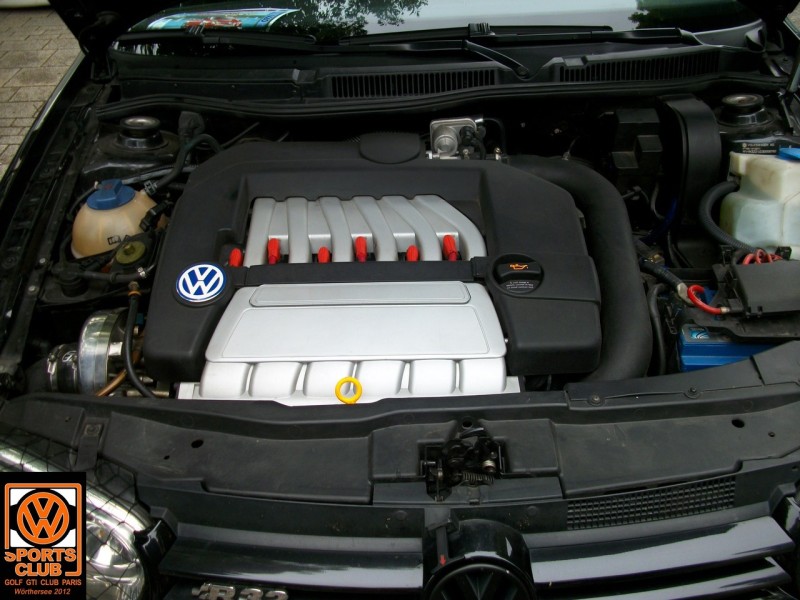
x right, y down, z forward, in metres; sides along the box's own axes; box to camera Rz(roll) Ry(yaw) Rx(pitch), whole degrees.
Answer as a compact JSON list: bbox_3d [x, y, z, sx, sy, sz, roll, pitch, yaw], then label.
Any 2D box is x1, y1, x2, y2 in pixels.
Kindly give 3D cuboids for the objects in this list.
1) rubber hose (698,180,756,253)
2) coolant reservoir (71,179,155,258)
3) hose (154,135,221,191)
[{"bbox_3d":[0.523,-0.131,1.250,0.092,0.070,0.100,-1,36,0],"label":"rubber hose"},{"bbox_3d":[-0.449,-0.103,1.253,0.150,0.160,0.150,-1,36,0],"label":"coolant reservoir"},{"bbox_3d":[-0.349,-0.224,1.290,0.115,0.070,0.100,-1,36,0],"label":"hose"}]

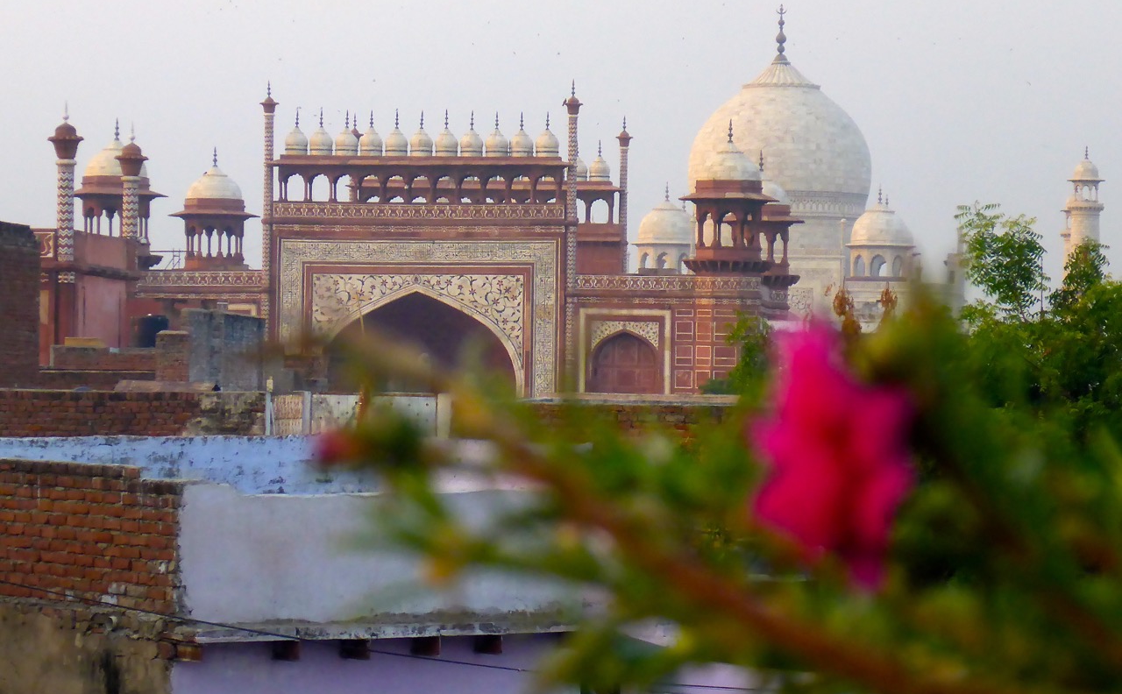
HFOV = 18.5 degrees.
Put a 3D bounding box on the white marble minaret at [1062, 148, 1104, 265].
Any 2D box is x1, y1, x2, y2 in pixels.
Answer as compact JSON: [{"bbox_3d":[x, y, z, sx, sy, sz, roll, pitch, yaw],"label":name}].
[{"bbox_3d":[81.125,-10.216,531.840,6.600,41.600,6.600,1,0,7],"label":"white marble minaret"}]

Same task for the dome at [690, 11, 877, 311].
[{"bbox_3d":[37.515,-33.633,589.808,32.500,50.000,32.500,1,0,7],"label":"dome"}]

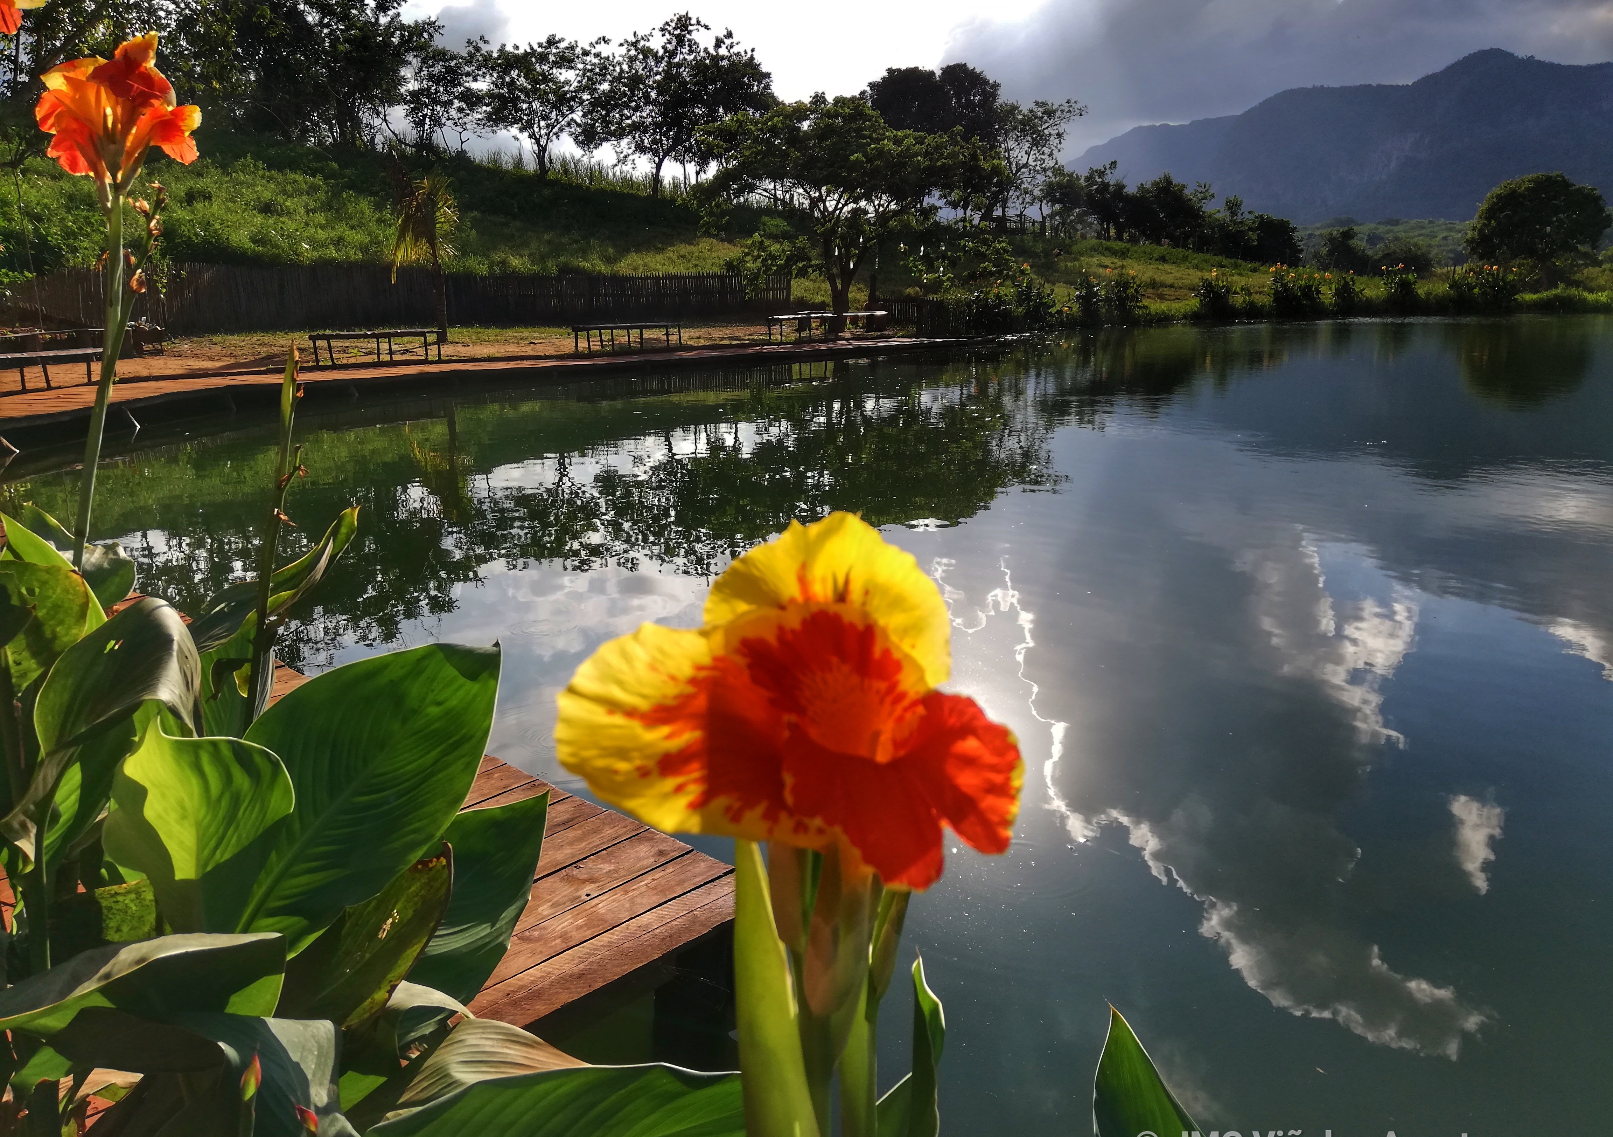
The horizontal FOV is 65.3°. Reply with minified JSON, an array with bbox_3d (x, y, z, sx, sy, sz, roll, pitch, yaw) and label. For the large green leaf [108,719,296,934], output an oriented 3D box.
[{"bbox_3d":[-0.522,0.222,1.080,0.175,0.180,0.120,0,13,0],"label":"large green leaf"}]

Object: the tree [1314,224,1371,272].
[{"bbox_3d":[42.002,-25.016,98.555,4.197,3.830,4.197,5,14,22],"label":"tree"}]

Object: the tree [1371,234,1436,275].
[{"bbox_3d":[45.115,-23.697,95.229,4.593,3.149,4.363,6,15,24],"label":"tree"}]

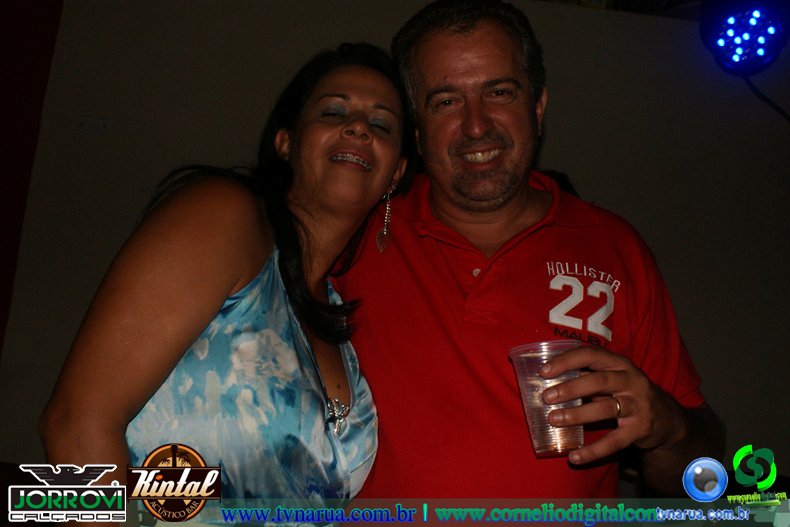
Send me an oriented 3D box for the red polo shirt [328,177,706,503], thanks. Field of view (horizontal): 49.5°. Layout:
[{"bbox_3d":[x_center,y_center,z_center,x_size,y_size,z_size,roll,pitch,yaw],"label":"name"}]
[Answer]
[{"bbox_3d":[0.082,0.235,1.080,0.540,0.720,0.300,4,-7,6],"label":"red polo shirt"}]

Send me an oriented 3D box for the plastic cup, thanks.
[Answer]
[{"bbox_3d":[0.173,0.147,0.937,0.079,0.112,0.079,-5,-13,0],"label":"plastic cup"}]

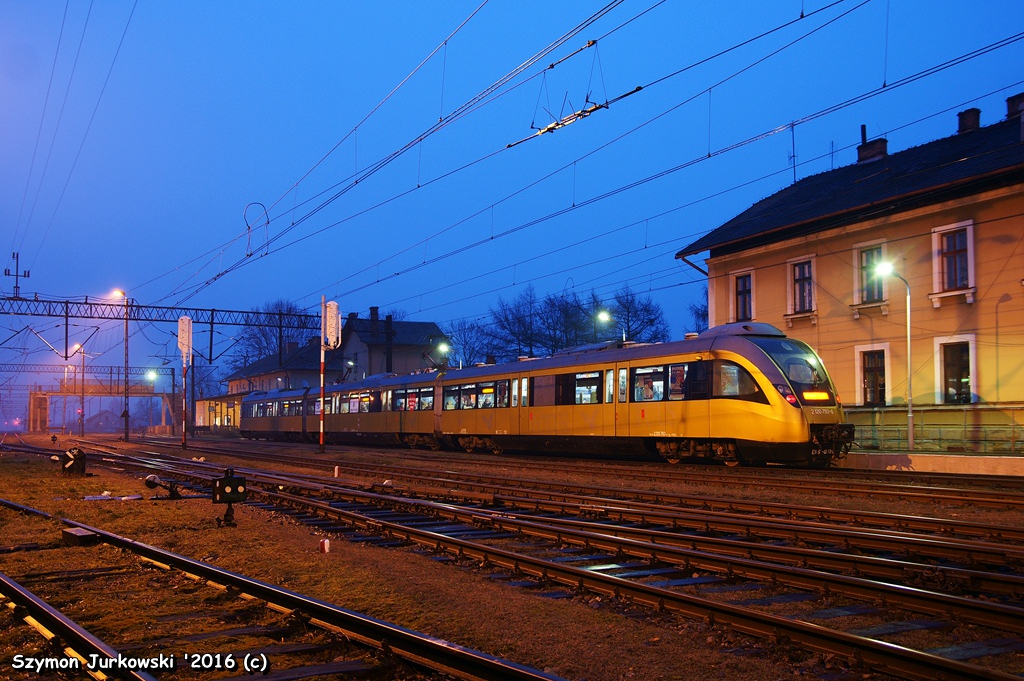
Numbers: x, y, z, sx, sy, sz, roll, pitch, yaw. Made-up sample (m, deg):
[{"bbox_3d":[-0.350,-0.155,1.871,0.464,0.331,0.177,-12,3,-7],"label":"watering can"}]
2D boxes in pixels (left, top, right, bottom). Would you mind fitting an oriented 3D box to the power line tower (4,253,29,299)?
[{"bbox_3d":[-29.530,-3.818,56.000,1.450,2.750,0.350,2,-6,-28],"label":"power line tower"}]

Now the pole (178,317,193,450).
[{"bbox_3d":[-15.652,2.042,45.000,0.660,6.400,0.500,2,-6,-28],"label":"pole"}]

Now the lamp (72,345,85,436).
[{"bbox_3d":[-48.918,5.646,106.000,1.200,10.600,0.320,2,-6,-28],"label":"lamp"}]

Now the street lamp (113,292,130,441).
[{"bbox_3d":[-27.456,1.793,66.000,1.120,10.650,0.320,2,-6,-28],"label":"street lamp"}]

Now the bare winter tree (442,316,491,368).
[{"bbox_3d":[-4.473,3.749,94.465,5.600,12.200,5.600,0,-5,0],"label":"bare winter tree"}]

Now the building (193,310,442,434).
[{"bbox_3d":[-24.876,4.850,113.021,14.000,12.500,52.000,2,-6,-28],"label":"building"}]

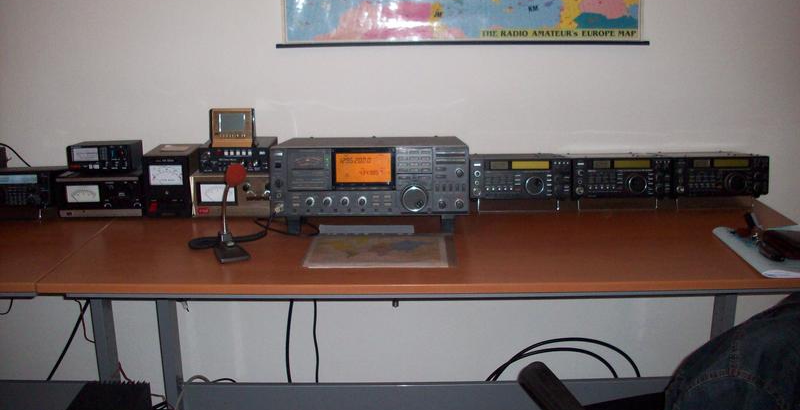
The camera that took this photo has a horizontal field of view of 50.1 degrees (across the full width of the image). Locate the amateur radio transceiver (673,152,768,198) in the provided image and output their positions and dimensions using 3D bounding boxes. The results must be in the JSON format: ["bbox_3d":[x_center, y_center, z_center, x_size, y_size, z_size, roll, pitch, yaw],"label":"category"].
[{"bbox_3d":[0.762,-0.081,2.142,0.241,0.100,0.250,-1,7,1],"label":"amateur radio transceiver"}]

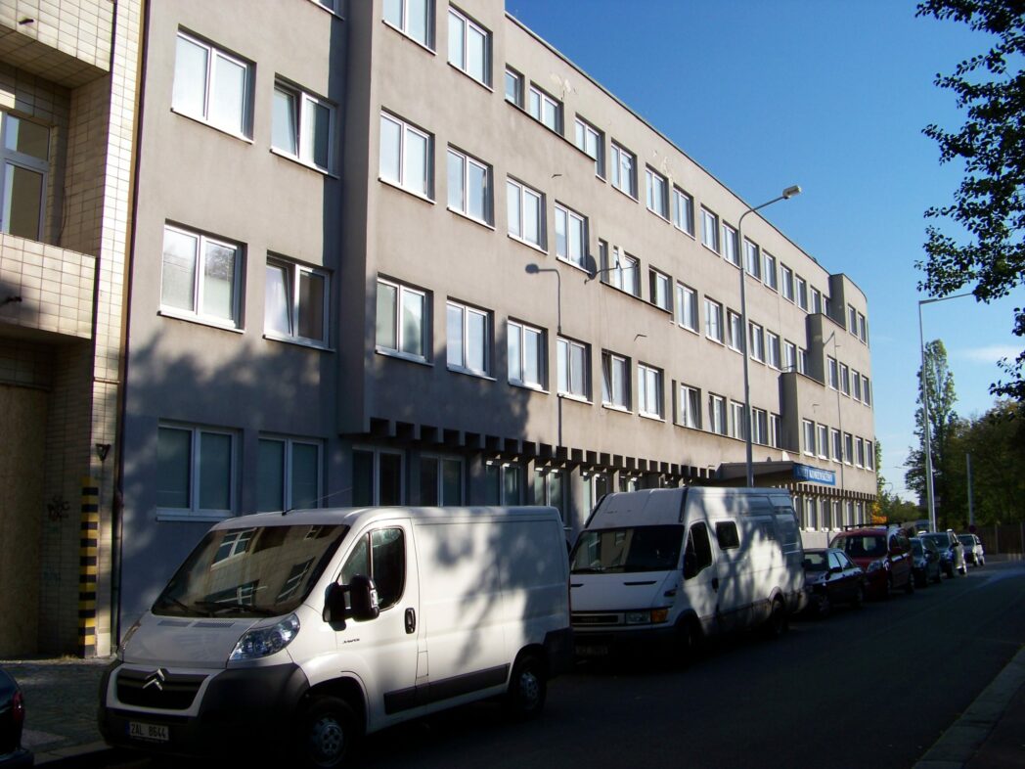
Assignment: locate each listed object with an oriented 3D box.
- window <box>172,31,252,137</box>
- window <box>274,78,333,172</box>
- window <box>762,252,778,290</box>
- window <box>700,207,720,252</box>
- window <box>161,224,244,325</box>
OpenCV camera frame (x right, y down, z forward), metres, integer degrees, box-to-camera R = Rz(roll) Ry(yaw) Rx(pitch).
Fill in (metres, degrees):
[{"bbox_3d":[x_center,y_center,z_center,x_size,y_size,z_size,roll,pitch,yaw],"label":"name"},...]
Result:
[{"bbox_3d":[-4.975,-4.938,17.732,0.130,1.378,1.643,-5,-10,33],"label":"window"},{"bbox_3d":[-3.714,-4.568,18.954,0.150,1.400,1.700,-6,-10,31],"label":"window"},{"bbox_3d":[10.173,-4.490,42.436,0.150,1.400,1.700,-6,-10,31],"label":"window"},{"bbox_3d":[6.741,-5.224,36.252,0.140,1.295,1.610,-6,-10,31],"label":"window"},{"bbox_3d":[-5.003,-1.717,17.233,0.130,1.404,1.643,-5,-10,33],"label":"window"}]

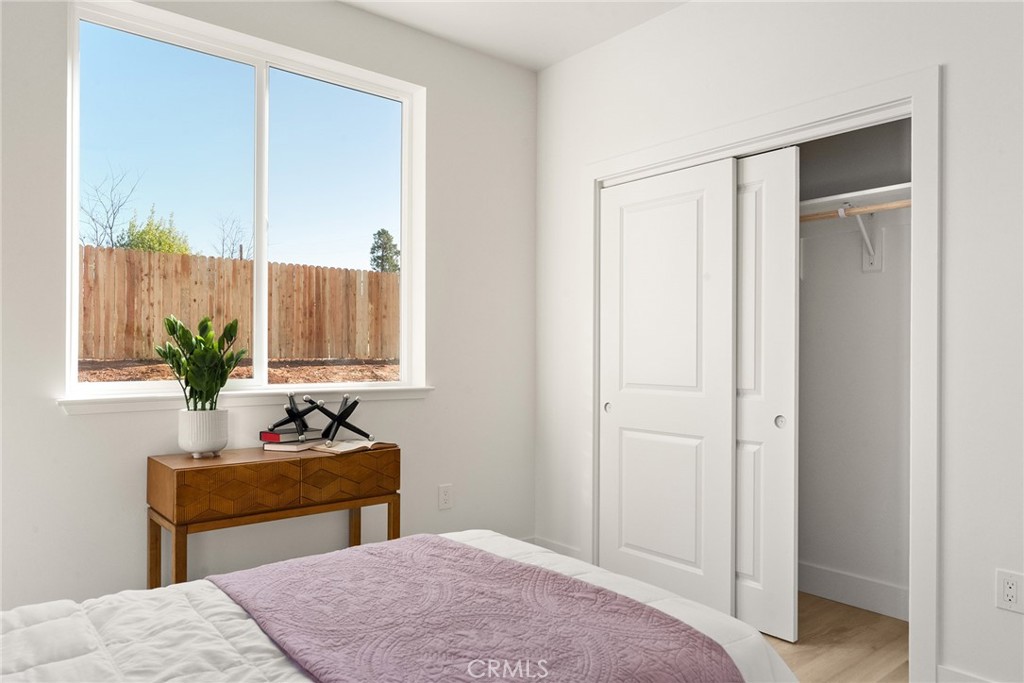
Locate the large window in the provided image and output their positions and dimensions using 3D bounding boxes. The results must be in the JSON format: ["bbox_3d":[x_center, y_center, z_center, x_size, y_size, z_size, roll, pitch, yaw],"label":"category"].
[{"bbox_3d":[-1.044,-0.523,2.856,1.500,1.480,0.120,1,0,-40],"label":"large window"}]

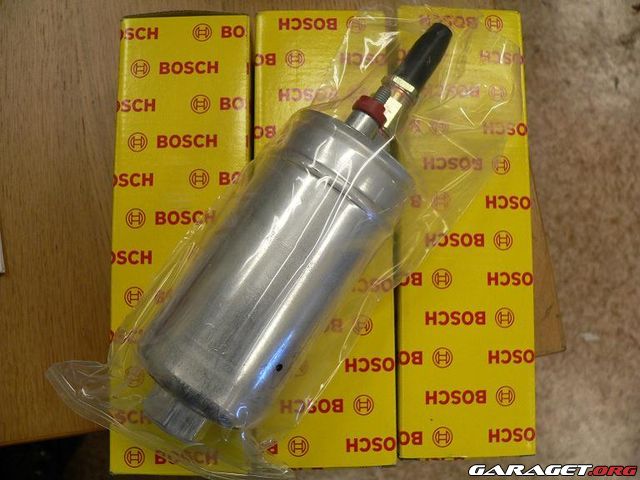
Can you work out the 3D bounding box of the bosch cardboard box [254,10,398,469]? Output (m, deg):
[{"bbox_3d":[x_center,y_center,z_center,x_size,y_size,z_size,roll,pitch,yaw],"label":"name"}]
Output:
[{"bbox_3d":[0.001,-0.001,0.356,0.065,0.065,0.222,-1,83,-2],"label":"bosch cardboard box"}]

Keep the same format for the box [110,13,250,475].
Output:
[{"bbox_3d":[-0.067,0.002,0.353,0.065,0.065,0.222,-1,83,-2],"label":"box"}]

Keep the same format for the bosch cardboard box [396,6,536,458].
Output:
[{"bbox_3d":[0.069,-0.004,0.359,0.065,0.065,0.222,1,83,-2],"label":"bosch cardboard box"}]

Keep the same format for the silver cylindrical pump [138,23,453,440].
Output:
[{"bbox_3d":[-0.005,-0.011,0.294,0.061,0.061,0.216,34,83,2],"label":"silver cylindrical pump"}]

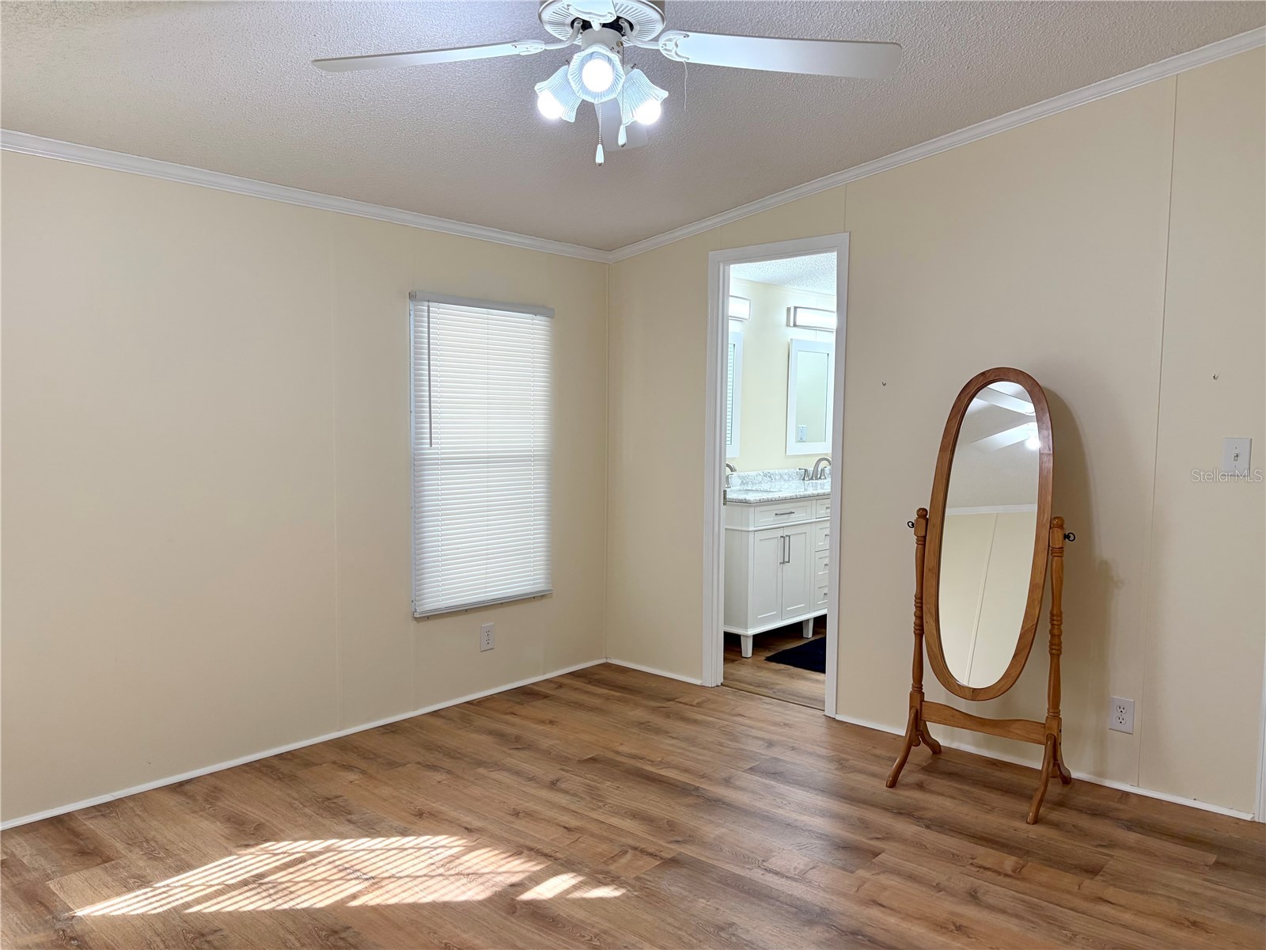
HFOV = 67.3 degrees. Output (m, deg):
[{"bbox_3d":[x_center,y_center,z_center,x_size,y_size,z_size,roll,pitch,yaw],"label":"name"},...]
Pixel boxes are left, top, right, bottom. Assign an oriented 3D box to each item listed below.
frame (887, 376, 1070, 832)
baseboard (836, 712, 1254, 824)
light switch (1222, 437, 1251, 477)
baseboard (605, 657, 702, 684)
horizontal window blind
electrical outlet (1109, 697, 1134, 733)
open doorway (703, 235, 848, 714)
[{"bbox_3d":[1.261,0.369,3.393,0.599,1.507,0.499,4,5,38],"label":"frame"},{"bbox_3d":[1.476,1.098,3.662,1.547,0.023,0.014,4,5,41],"label":"baseboard"},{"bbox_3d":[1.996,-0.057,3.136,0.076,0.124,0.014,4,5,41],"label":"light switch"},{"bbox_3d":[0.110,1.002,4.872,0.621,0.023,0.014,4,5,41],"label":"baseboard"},{"bbox_3d":[-0.672,-0.093,4.339,0.050,1.383,0.828,4,5,41],"label":"horizontal window blind"},{"bbox_3d":[1.753,0.858,3.405,0.079,0.121,0.010,4,5,41],"label":"electrical outlet"},{"bbox_3d":[0.664,0.000,4.387,0.742,2.099,0.125,4,5,41],"label":"open doorway"}]

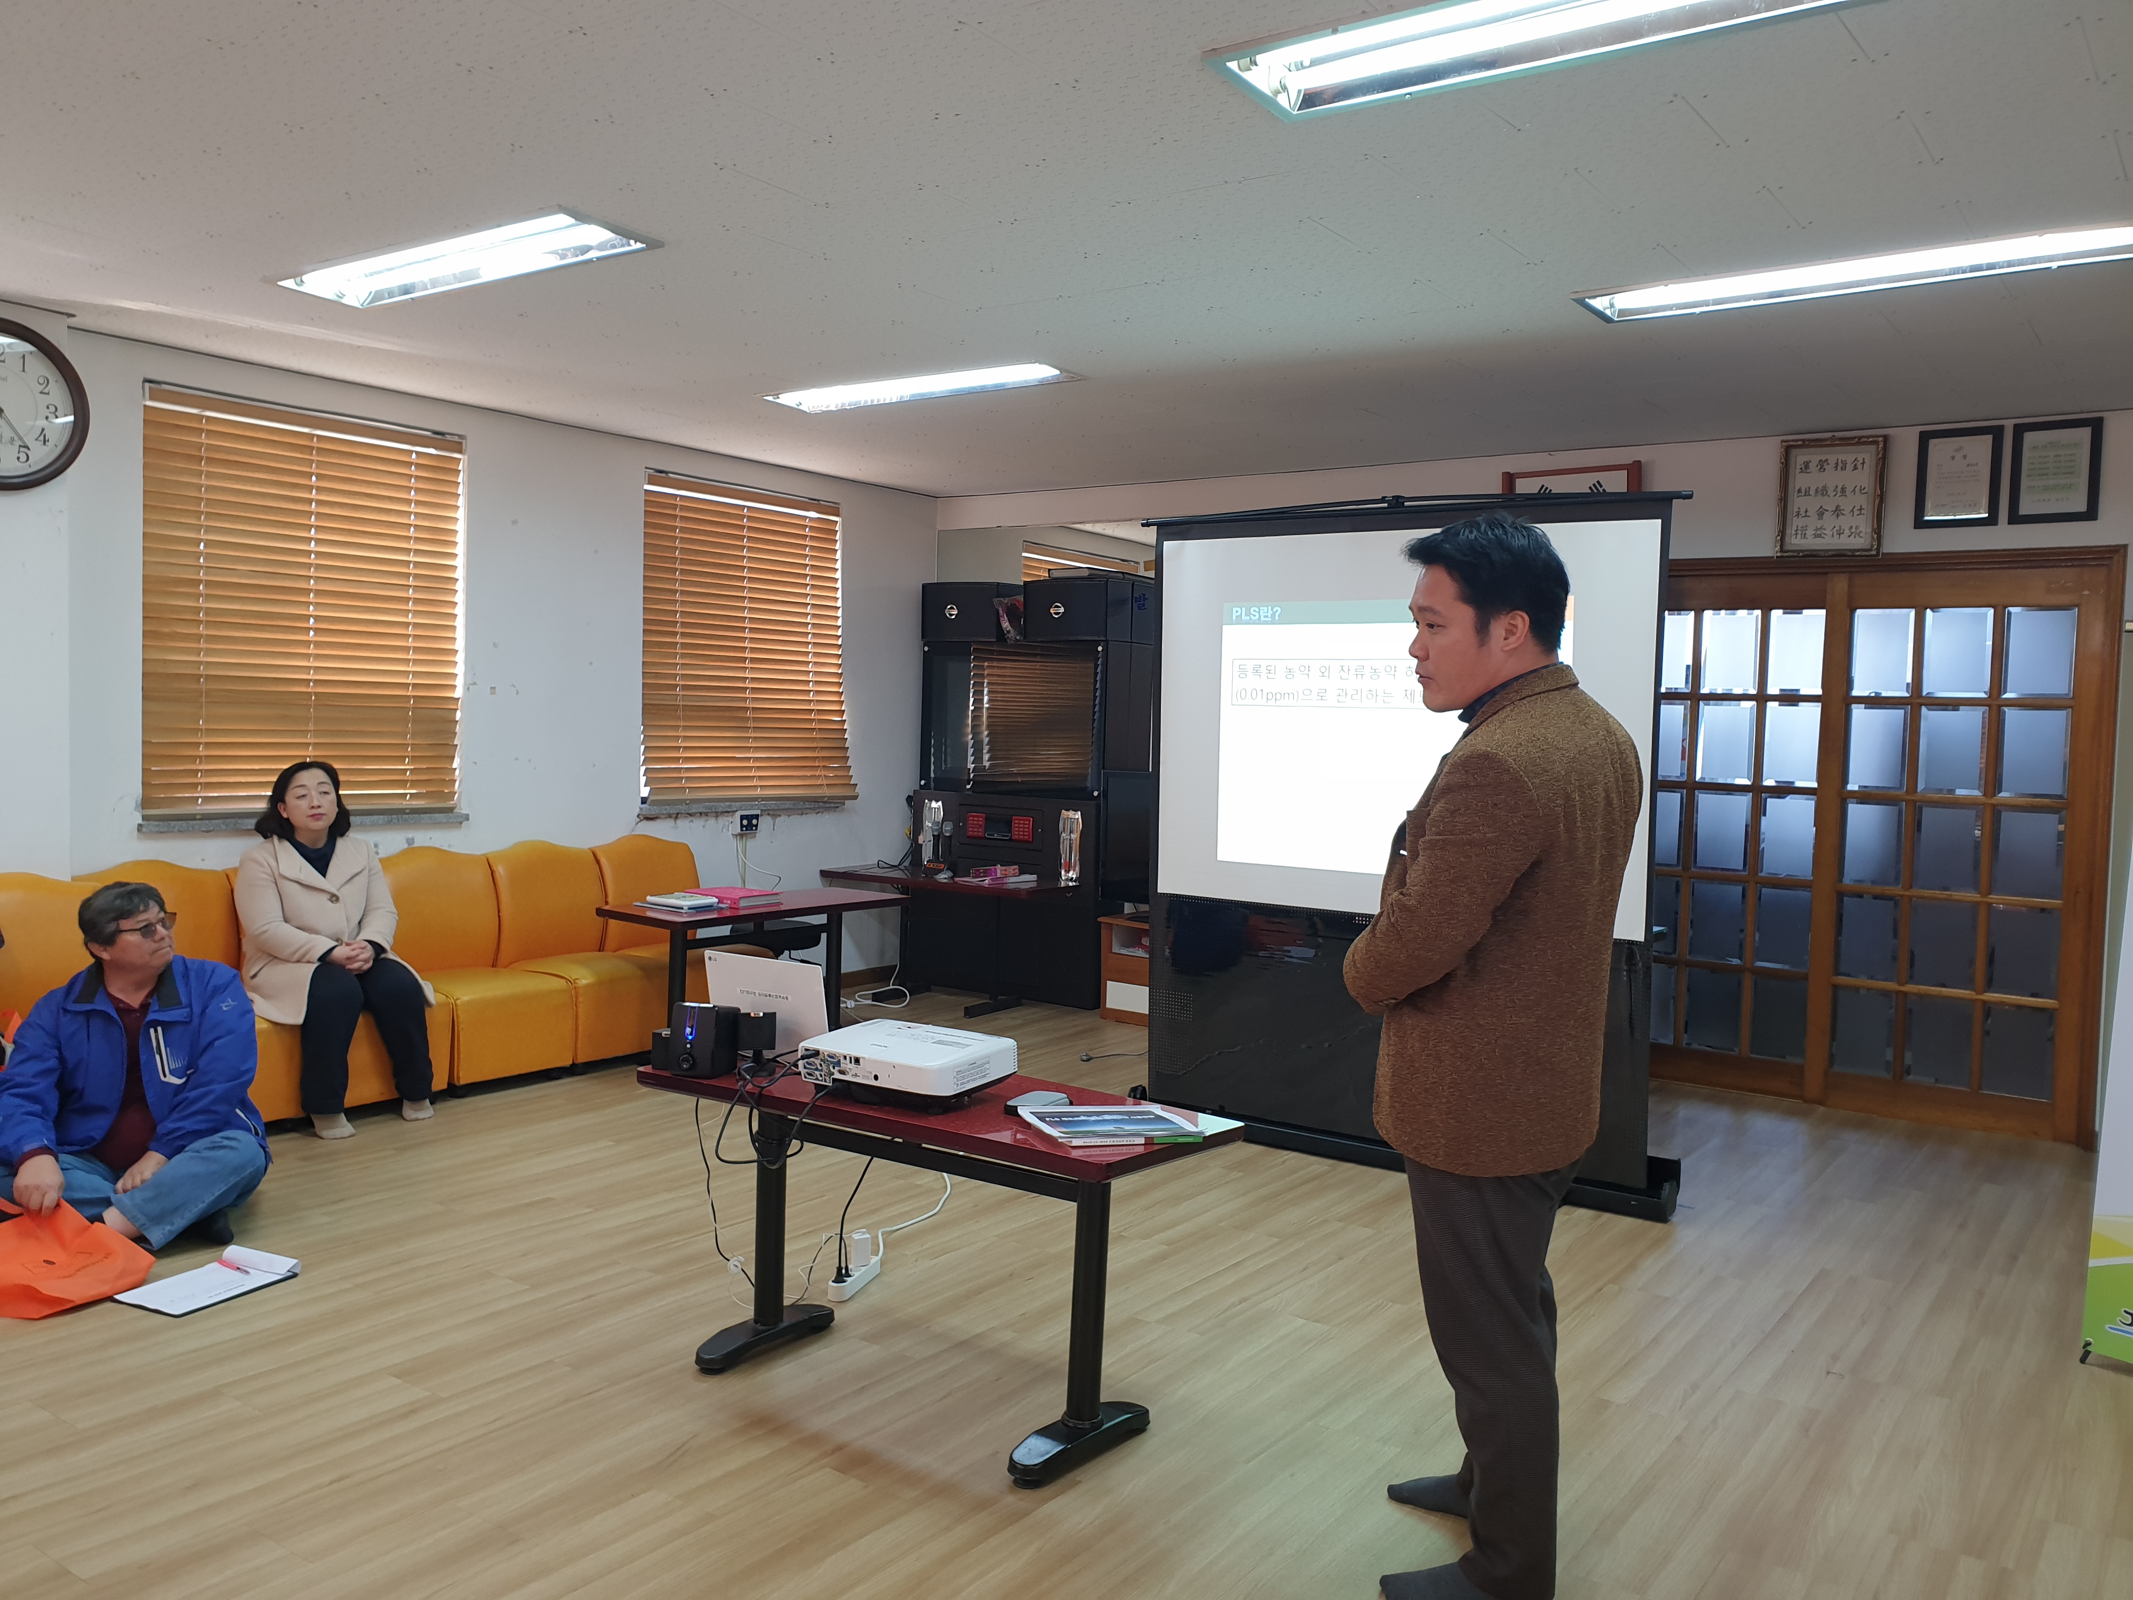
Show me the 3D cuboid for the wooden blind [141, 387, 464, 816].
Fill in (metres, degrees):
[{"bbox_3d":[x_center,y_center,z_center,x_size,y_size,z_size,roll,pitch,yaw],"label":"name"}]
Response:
[{"bbox_3d":[-2.653,-0.646,5.652,0.060,1.384,1.161,3,3,35],"label":"wooden blind"}]

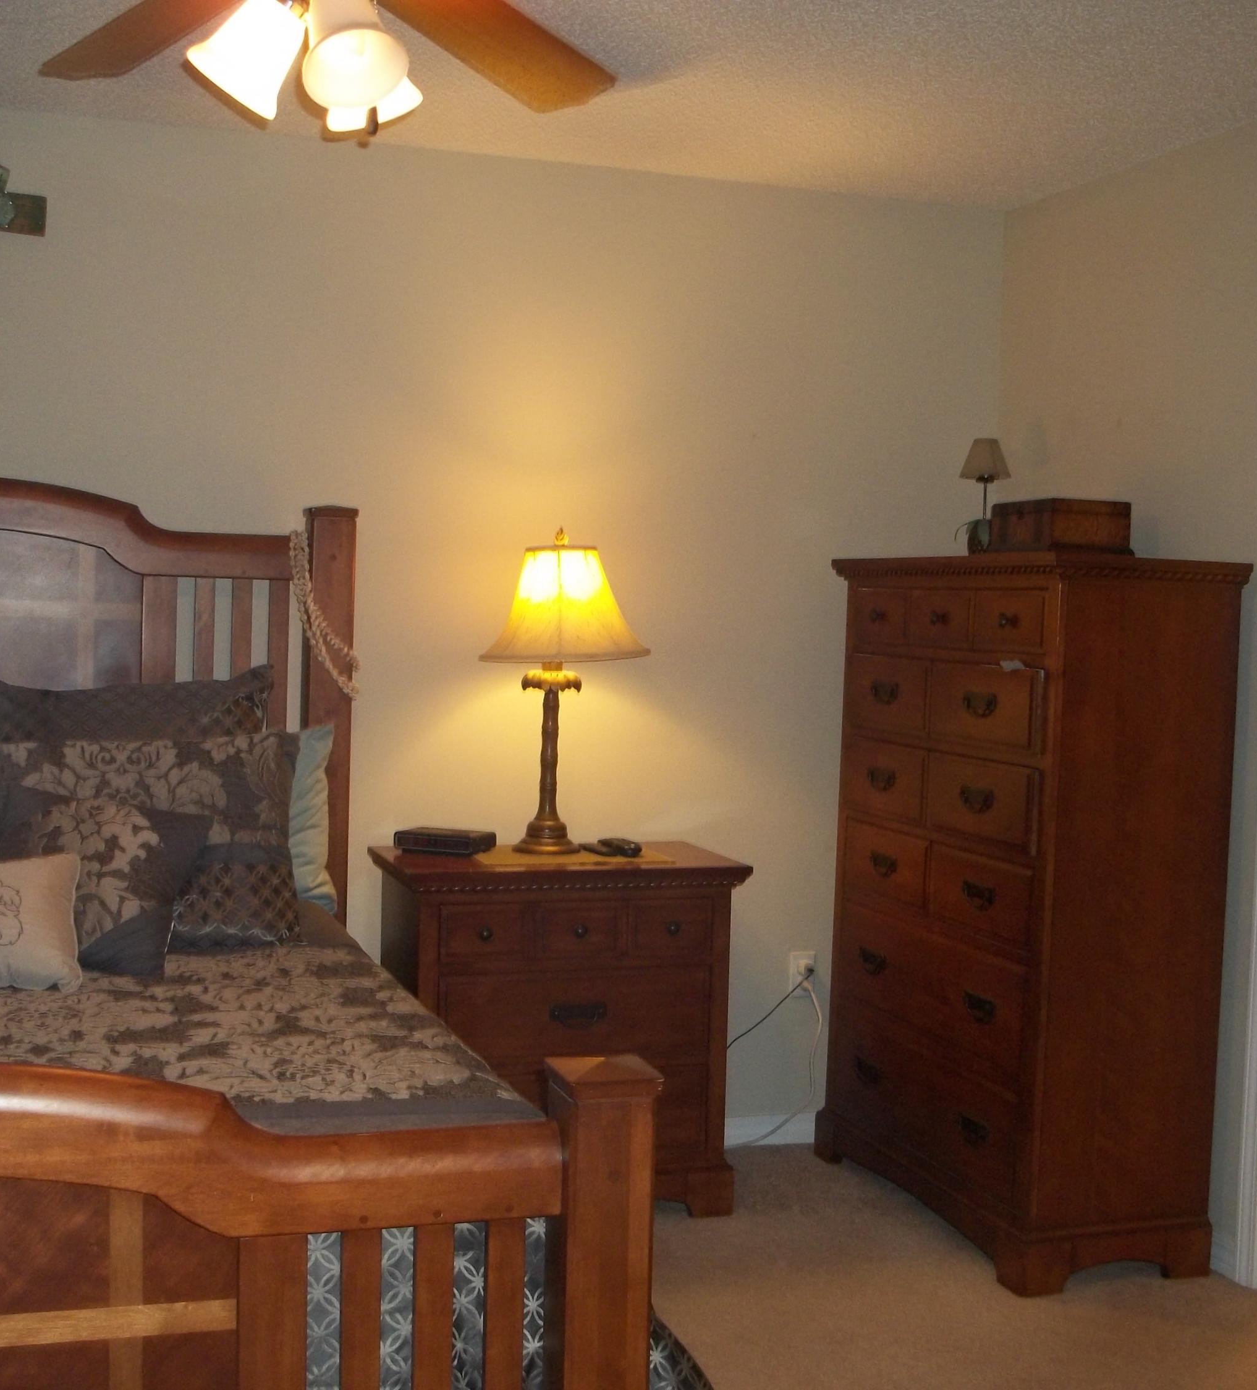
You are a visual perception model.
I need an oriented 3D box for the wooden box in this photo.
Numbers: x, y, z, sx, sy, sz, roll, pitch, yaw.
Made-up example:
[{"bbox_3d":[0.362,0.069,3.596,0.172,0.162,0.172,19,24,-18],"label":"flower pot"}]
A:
[{"bbox_3d":[0.947,-0.358,3.885,0.210,0.127,0.265,0,4,-19],"label":"wooden box"}]

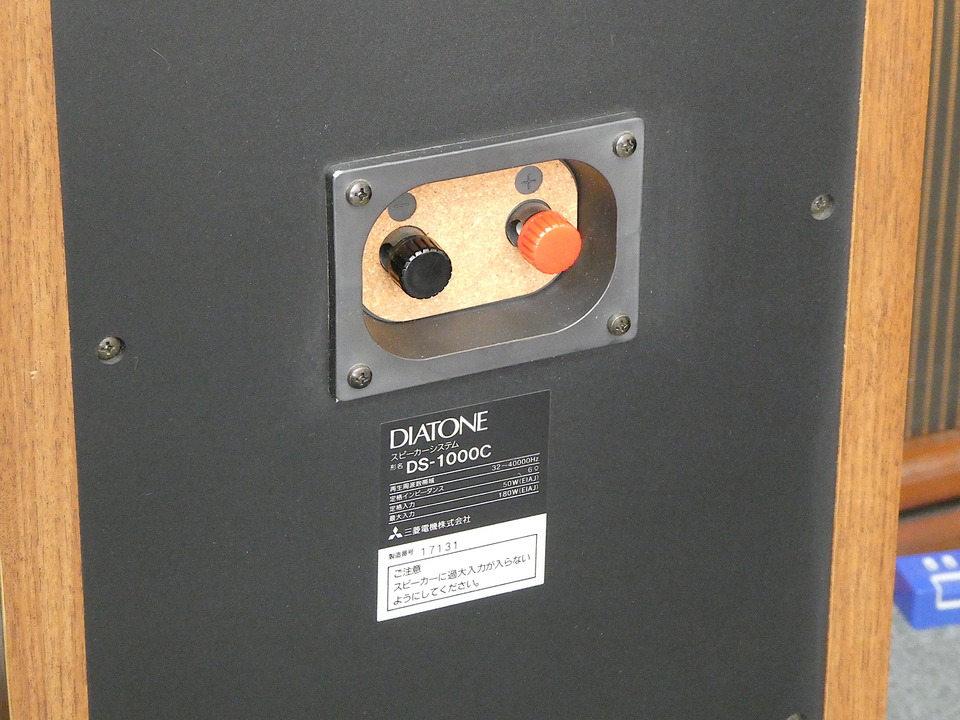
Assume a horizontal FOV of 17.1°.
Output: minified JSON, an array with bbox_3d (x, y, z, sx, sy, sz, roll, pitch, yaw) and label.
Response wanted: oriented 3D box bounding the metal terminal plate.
[{"bbox_3d":[-0.001,-0.037,1.045,0.112,0.079,0.025,-12,27,-25],"label":"metal terminal plate"}]

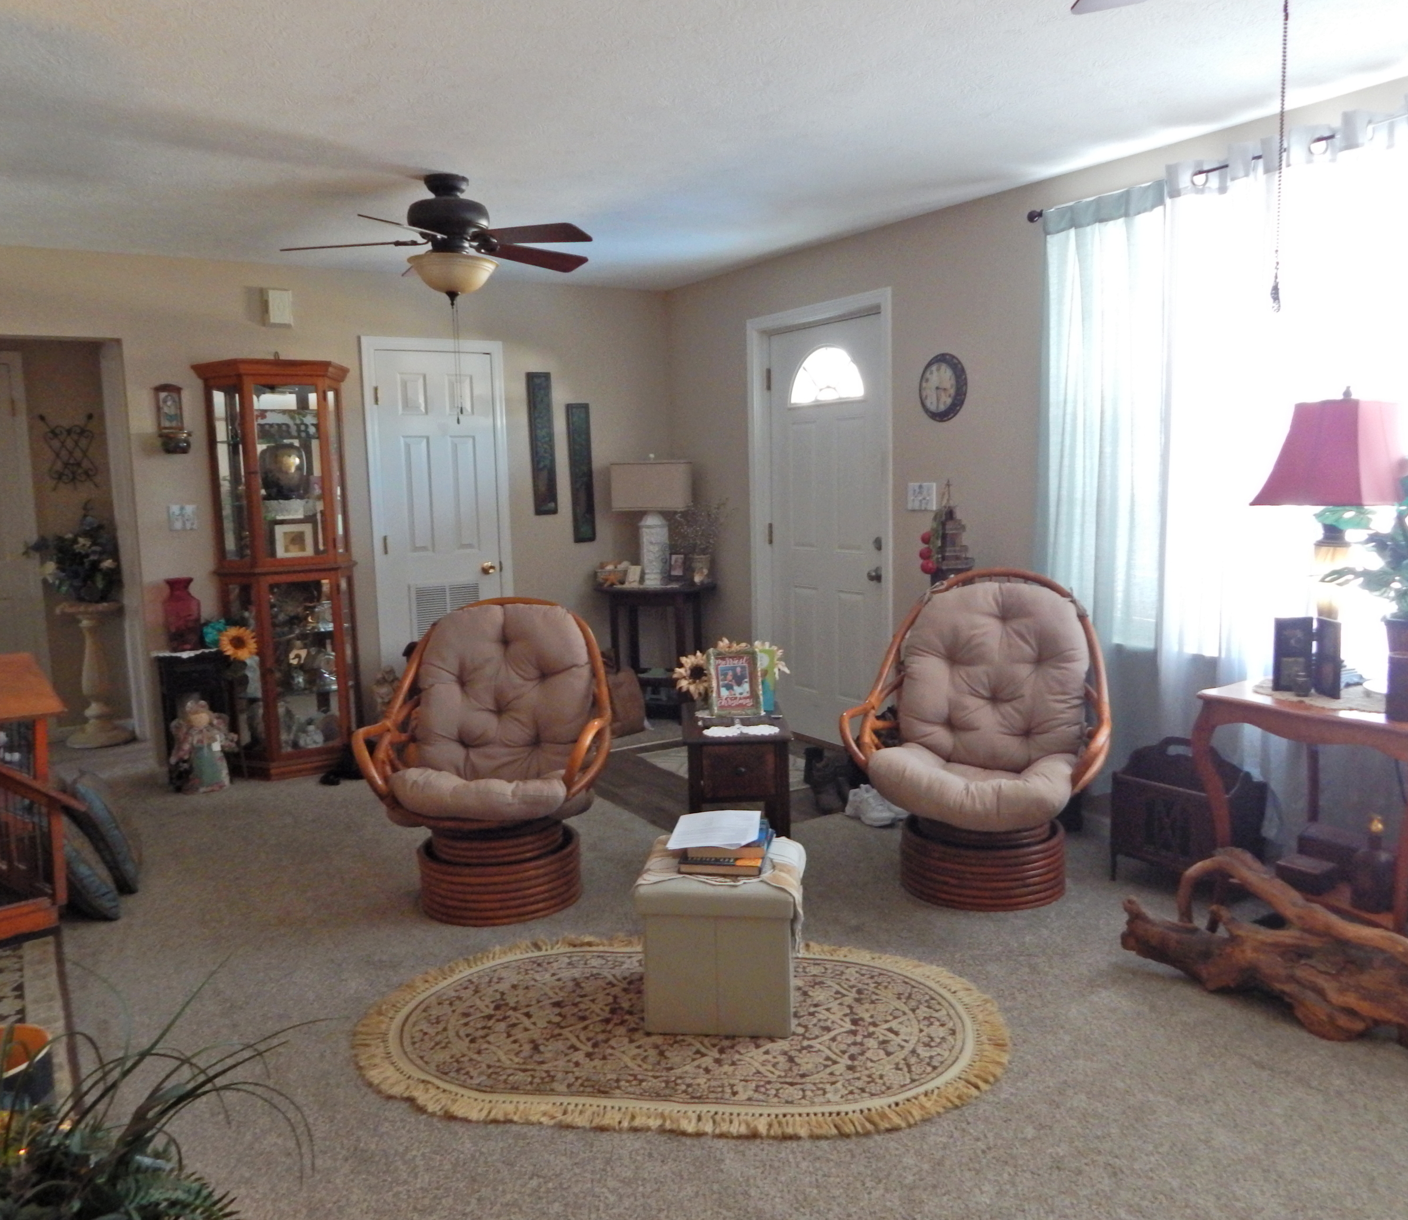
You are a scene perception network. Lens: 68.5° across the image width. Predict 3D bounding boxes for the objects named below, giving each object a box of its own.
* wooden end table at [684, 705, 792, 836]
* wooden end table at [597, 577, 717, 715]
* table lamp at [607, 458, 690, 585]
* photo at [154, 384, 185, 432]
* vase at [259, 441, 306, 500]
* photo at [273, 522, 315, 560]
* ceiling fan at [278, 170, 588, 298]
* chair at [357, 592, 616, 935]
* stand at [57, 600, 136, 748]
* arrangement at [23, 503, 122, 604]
[{"bbox_3d":[0.115,0.640,3.420,0.335,0.570,0.520,-1,8,2],"label":"wooden end table"},{"bbox_3d":[-0.287,0.244,5.849,0.700,0.730,0.370,-1,8,4],"label":"wooden end table"},{"bbox_3d":[-0.284,-0.495,5.825,0.440,0.710,0.270,-1,9,5],"label":"table lamp"},{"bbox_3d":[-2.415,-0.917,4.676,0.110,0.205,0.035,-7,9,-34],"label":"photo"},{"bbox_3d":[-1.975,-0.652,4.857,0.215,0.270,0.205,-7,9,-34],"label":"vase"},{"bbox_3d":[-1.959,-0.332,4.948,0.195,0.175,0.030,-7,10,-32],"label":"photo"},{"bbox_3d":[-0.873,-1.282,3.584,1.100,0.400,1.100,-1,9,0],"label":"ceiling fan"},{"bbox_3d":[-0.707,0.467,3.545,0.790,0.980,0.860,-1,9,3],"label":"chair"},{"bbox_3d":[-3.321,0.334,5.636,0.380,0.760,0.380,-7,10,-32],"label":"stand"},{"bbox_3d":[-3.297,-0.298,5.414,0.430,0.530,0.400,-7,9,-34],"label":"arrangement"}]

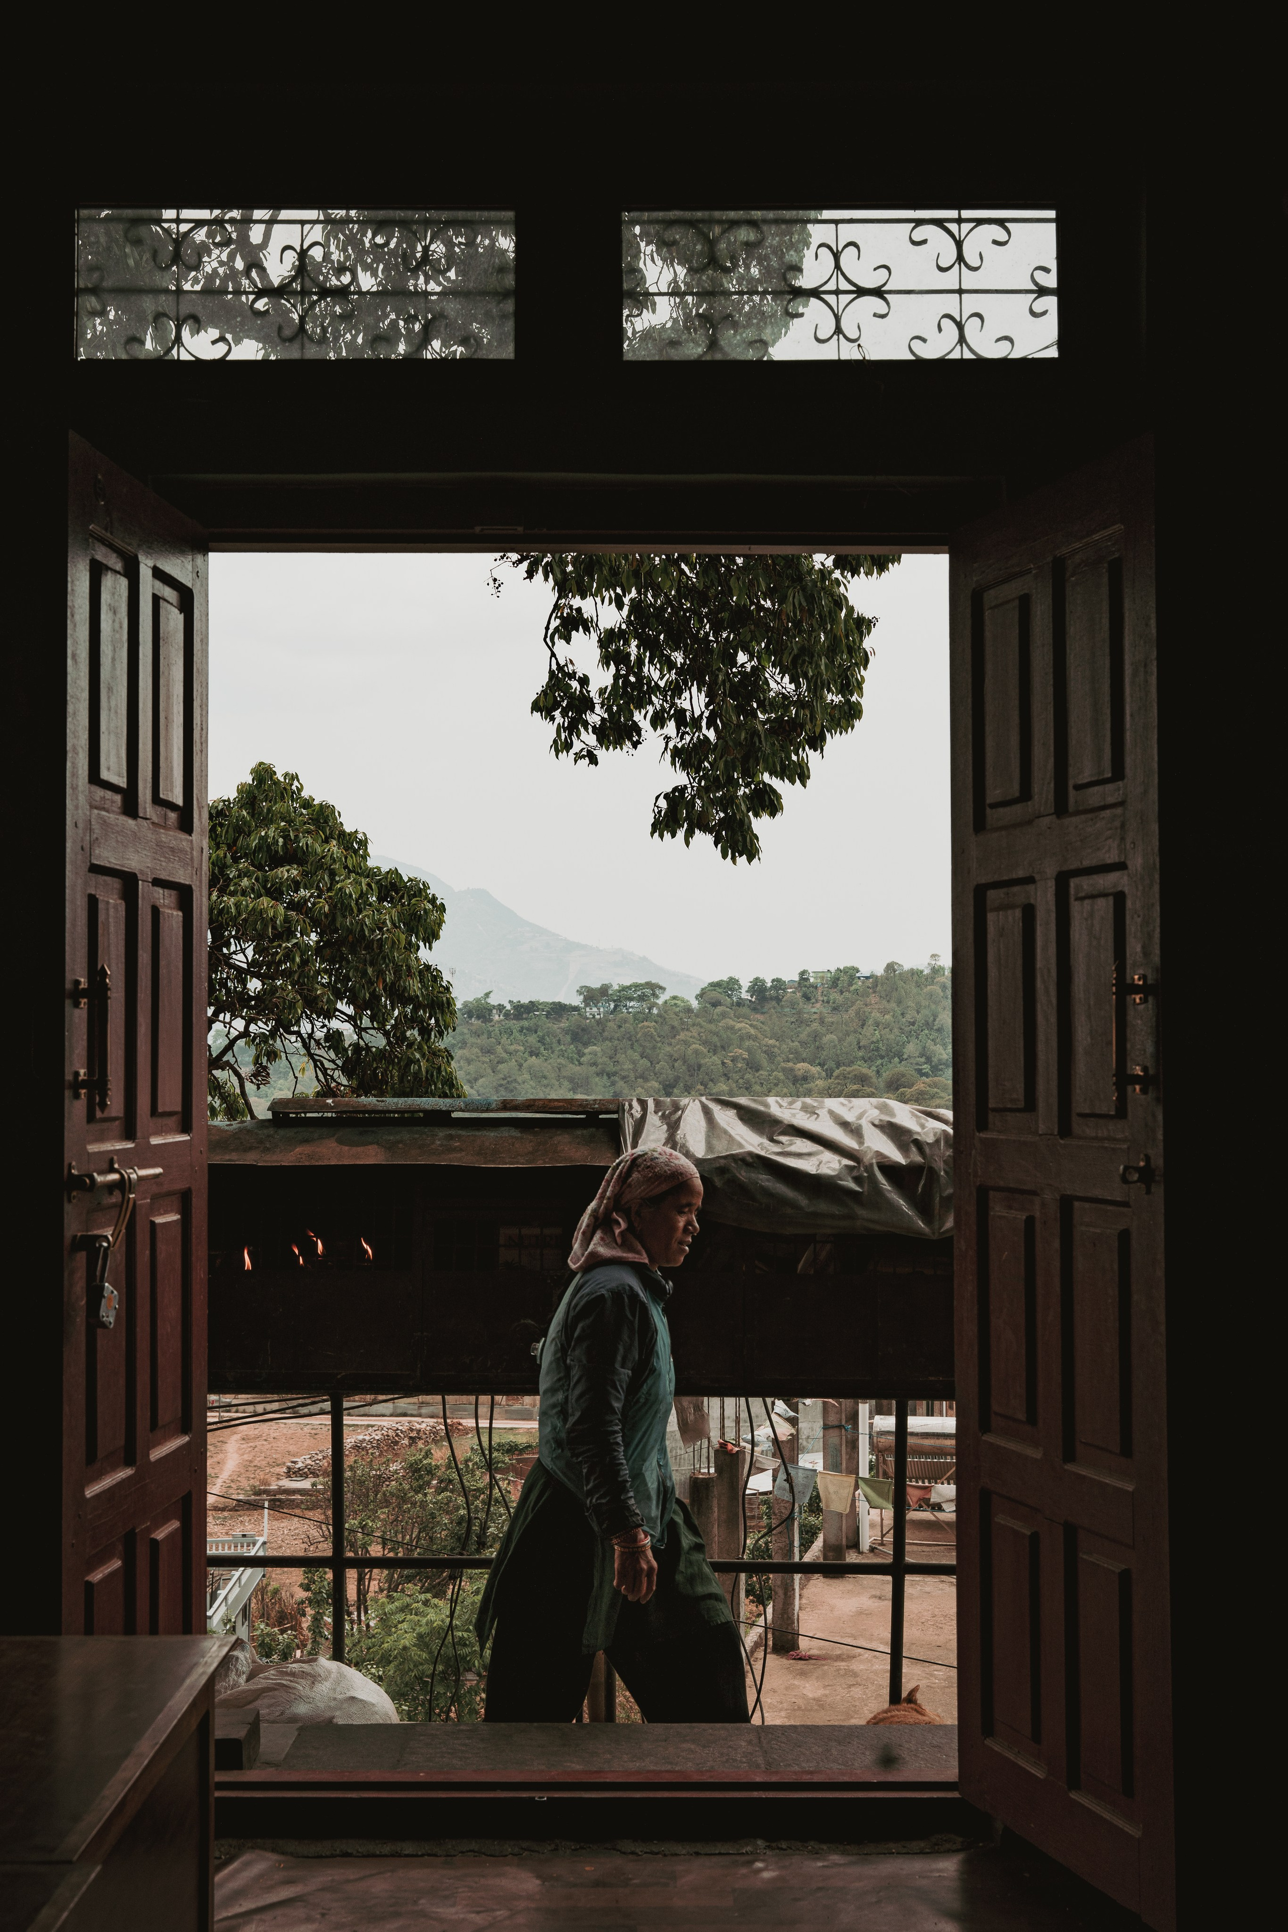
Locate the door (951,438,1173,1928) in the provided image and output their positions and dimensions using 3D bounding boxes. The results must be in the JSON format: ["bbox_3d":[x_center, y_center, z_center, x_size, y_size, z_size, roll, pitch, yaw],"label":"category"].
[{"bbox_3d":[0.619,0.296,3.182,0.050,2.030,0.593,1,-2,-20],"label":"door"}]

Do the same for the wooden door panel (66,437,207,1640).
[{"bbox_3d":[-0.756,0.298,3.160,0.050,2.030,0.593,0,-2,7],"label":"wooden door panel"}]

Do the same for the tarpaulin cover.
[{"bbox_3d":[0.393,0.466,5.085,0.891,0.304,0.650,0,-2,0],"label":"tarpaulin cover"}]

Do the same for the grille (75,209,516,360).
[{"bbox_3d":[-0.580,-1.133,3.568,0.744,0.266,0.025,0,-2,0],"label":"grille"}]

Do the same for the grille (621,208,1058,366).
[{"bbox_3d":[0.326,-1.132,3.568,0.731,0.268,0.025,0,-2,0],"label":"grille"}]

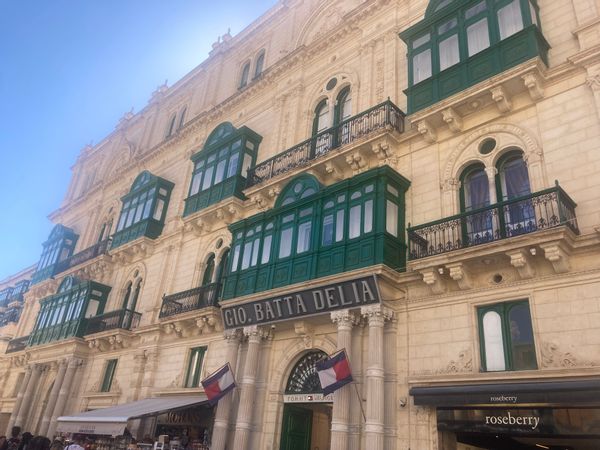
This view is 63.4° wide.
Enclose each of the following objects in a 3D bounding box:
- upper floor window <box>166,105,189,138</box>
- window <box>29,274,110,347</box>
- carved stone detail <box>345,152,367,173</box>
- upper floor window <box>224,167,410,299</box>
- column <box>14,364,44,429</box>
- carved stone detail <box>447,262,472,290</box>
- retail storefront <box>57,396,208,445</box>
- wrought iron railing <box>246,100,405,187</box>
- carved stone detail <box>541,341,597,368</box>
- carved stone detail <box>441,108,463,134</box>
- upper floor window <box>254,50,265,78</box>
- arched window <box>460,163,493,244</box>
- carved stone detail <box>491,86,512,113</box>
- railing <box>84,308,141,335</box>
[{"bbox_3d":[-7.721,-6.476,30.838,1.932,1.898,0.253,-19,-34,41],"label":"upper floor window"},{"bbox_3d":[-14.629,5.402,30.566,7.839,4.364,1.310,-19,-36,40],"label":"window"},{"bbox_3d":[2.031,-2.183,17.218,0.667,0.538,0.702,-19,-36,40],"label":"carved stone detail"},{"bbox_3d":[0.237,0.305,17.350,7.699,4.282,1.310,-19,-36,40],"label":"upper floor window"},{"bbox_3d":[-16.509,10.585,29.231,0.585,4.411,0.585,-19,-36,40],"label":"column"},{"bbox_3d":[4.110,1.327,12.534,0.402,0.506,0.667,-19,-34,41],"label":"carved stone detail"},{"bbox_3d":[-6.536,8.118,18.136,5.463,3.520,3.220,-19,-36,40],"label":"retail storefront"},{"bbox_3d":[0.700,-2.690,18.965,7.359,1.088,1.018,-19,-36,40],"label":"wrought iron railing"},{"bbox_3d":[5.839,2.831,10.632,1.088,0.566,0.082,-19,-36,40],"label":"carved stone detail"},{"bbox_3d":[4.738,-3.233,15.134,0.316,0.456,0.655,-19,-36,40],"label":"carved stone detail"},{"bbox_3d":[-2.158,-8.907,26.846,0.562,2.164,0.234,-19,-36,40],"label":"upper floor window"},{"bbox_3d":[5.035,-0.381,13.904,0.784,3.112,0.187,-19,-36,40],"label":"arched window"},{"bbox_3d":[5.864,-3.627,14.135,0.304,0.468,0.655,-19,-36,40],"label":"carved stone detail"},{"bbox_3d":[-9.762,5.239,25.379,4.060,1.012,0.862,-19,-36,40],"label":"railing"}]

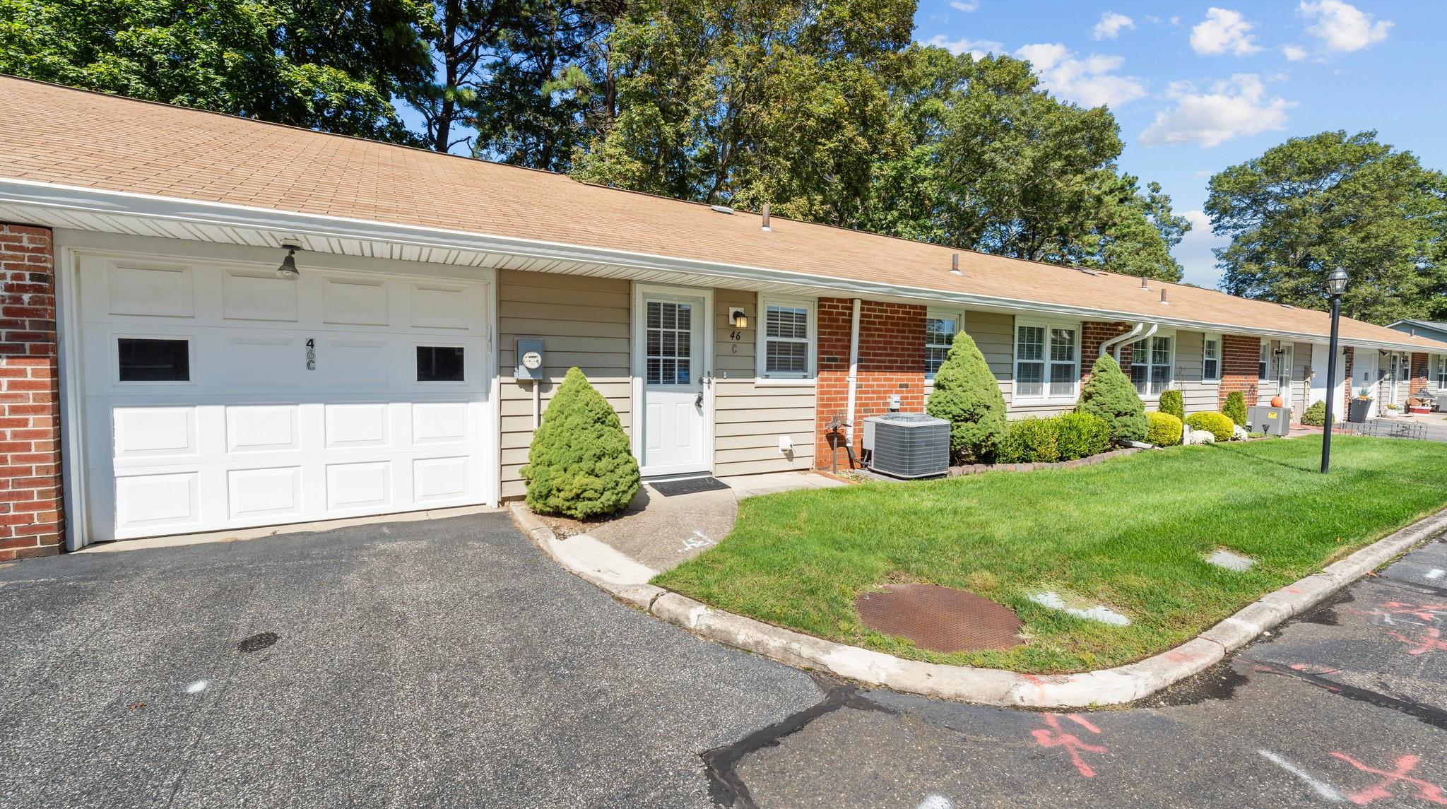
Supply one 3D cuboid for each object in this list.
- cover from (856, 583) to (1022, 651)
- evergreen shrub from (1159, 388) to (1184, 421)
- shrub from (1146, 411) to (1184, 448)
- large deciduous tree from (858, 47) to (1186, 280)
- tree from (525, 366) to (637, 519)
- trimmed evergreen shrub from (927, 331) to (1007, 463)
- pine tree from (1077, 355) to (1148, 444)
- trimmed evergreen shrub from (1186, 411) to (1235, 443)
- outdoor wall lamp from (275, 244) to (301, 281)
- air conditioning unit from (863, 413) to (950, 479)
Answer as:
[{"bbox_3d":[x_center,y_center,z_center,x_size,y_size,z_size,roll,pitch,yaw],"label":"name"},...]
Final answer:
[{"bbox_3d":[1.134,1.132,2.998,0.840,0.050,0.840,0,3,0],"label":"cover"},{"bbox_3d":[8.538,0.215,10.725,0.420,1.020,0.420,-1,3,-29],"label":"evergreen shrub"},{"bbox_3d":[8.008,0.426,10.226,0.600,0.640,0.600,-1,3,-29],"label":"shrub"},{"bbox_3d":[15.447,-9.231,29.156,15.000,18.000,14.000,-1,3,-29],"label":"large deciduous tree"},{"bbox_3d":[-1.308,0.313,5.195,1.060,1.282,1.060,-1,3,-28],"label":"tree"},{"bbox_3d":[3.293,-0.115,7.664,1.000,1.733,1.000,-1,3,-28],"label":"trimmed evergreen shrub"},{"bbox_3d":[6.496,-0.078,9.401,0.980,1.465,0.980,-1,3,-28],"label":"pine tree"},{"bbox_3d":[9.749,0.396,11.288,0.720,0.620,0.720,-1,3,-29],"label":"trimmed evergreen shrub"},{"bbox_3d":[-3.216,-1.050,4.156,0.155,0.270,0.180,-1,3,-28],"label":"outdoor wall lamp"},{"bbox_3d":[2.304,0.500,7.072,0.780,0.660,0.780,-1,3,-29],"label":"air conditioning unit"}]

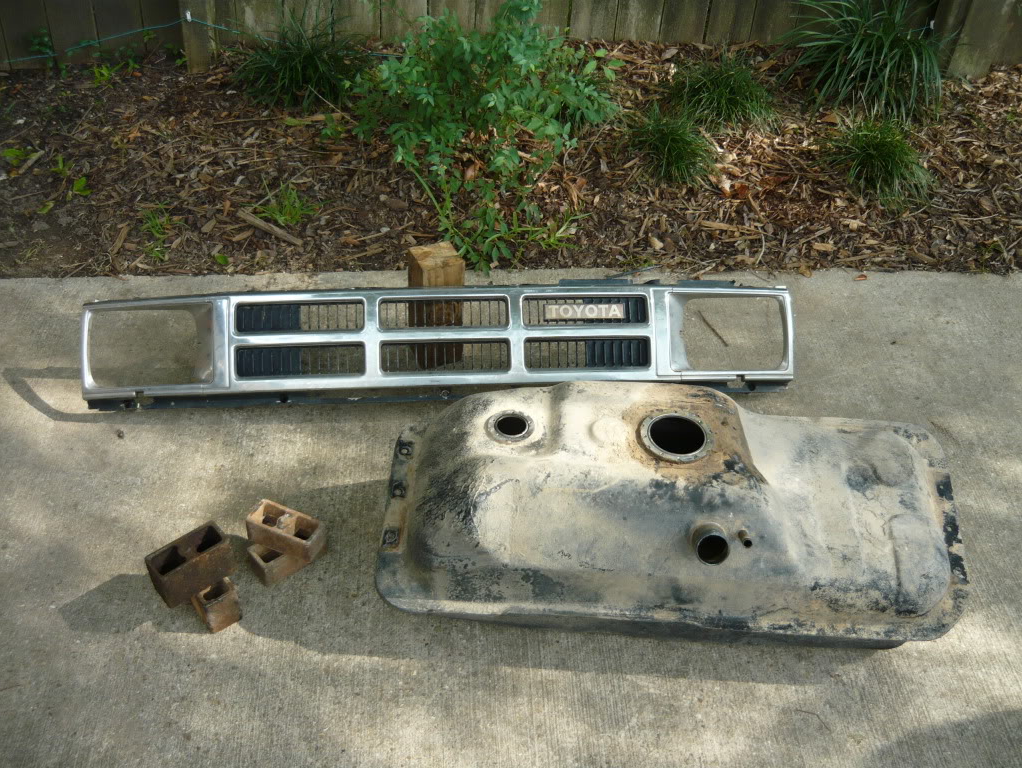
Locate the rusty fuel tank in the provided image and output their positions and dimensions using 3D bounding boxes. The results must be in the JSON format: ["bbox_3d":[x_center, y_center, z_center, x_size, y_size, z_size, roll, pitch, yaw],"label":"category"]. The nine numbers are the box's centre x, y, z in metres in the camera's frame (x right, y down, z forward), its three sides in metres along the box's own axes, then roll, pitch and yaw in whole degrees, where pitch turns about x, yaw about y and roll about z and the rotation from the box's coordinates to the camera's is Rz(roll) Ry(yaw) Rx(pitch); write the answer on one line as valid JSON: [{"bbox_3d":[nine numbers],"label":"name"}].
[{"bbox_3d":[0.285,0.188,1.718,0.995,0.230,0.460,3,42,-1],"label":"rusty fuel tank"}]

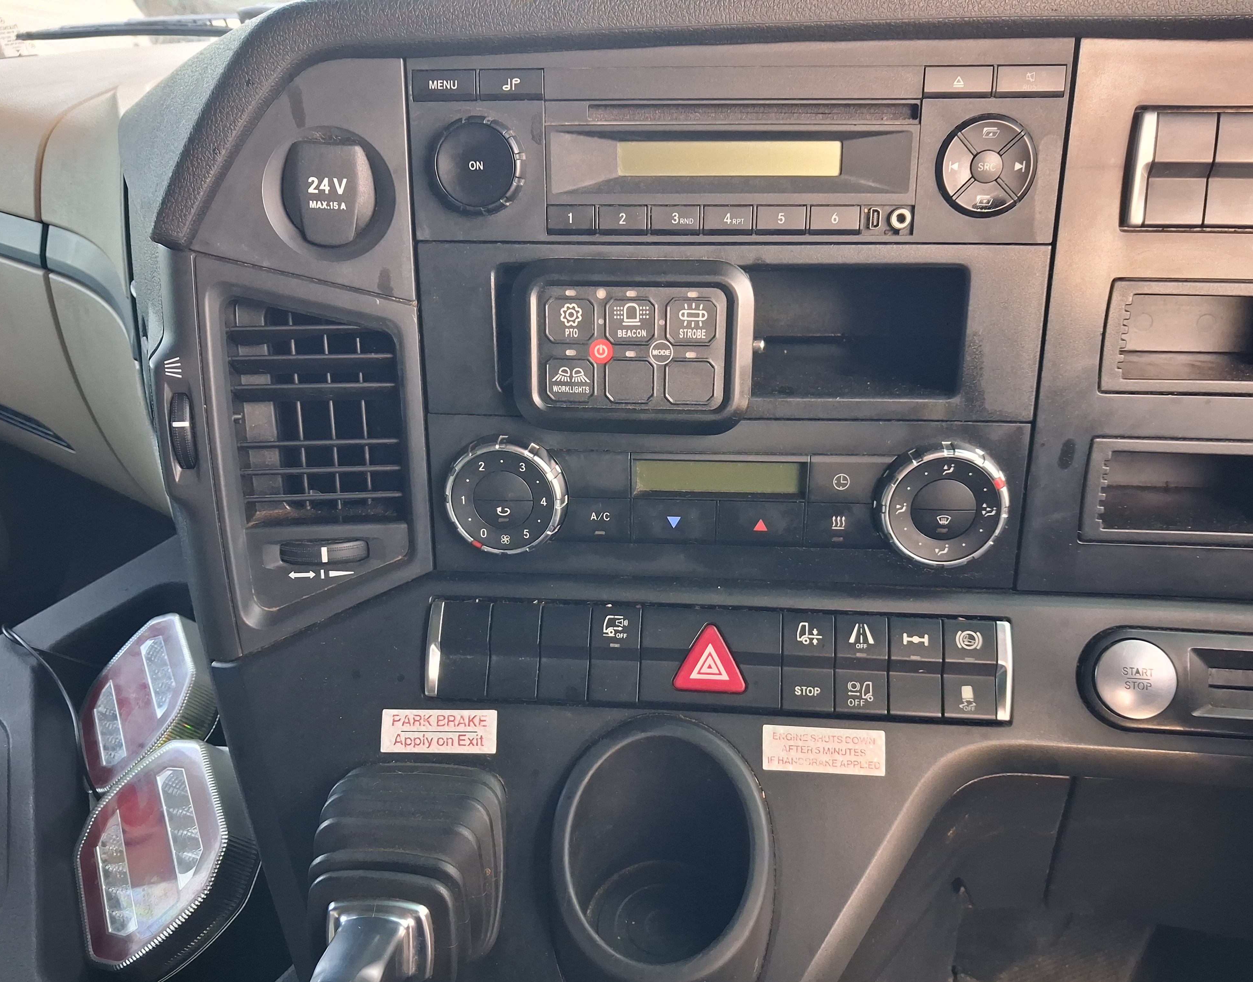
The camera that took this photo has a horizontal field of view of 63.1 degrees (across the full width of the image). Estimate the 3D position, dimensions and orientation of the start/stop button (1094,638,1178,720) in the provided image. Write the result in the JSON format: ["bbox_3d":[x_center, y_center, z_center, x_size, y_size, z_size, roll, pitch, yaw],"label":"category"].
[{"bbox_3d":[0.208,0.077,0.417,0.033,0.032,0.010,1,-7,4],"label":"start/stop button"}]

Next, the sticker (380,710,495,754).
[{"bbox_3d":[-0.079,0.102,0.430,0.049,0.018,0.001,1,-7,4],"label":"sticker"}]

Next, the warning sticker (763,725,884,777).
[{"bbox_3d":[0.081,0.107,0.420,0.050,0.018,0.001,1,-7,4],"label":"warning sticker"}]

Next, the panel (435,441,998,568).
[{"bbox_3d":[0.040,0.005,0.419,0.230,0.050,0.020,1,14,5],"label":"panel"}]

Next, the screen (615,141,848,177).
[{"bbox_3d":[0.040,-0.130,0.399,0.087,0.014,0.005,1,14,5],"label":"screen"}]

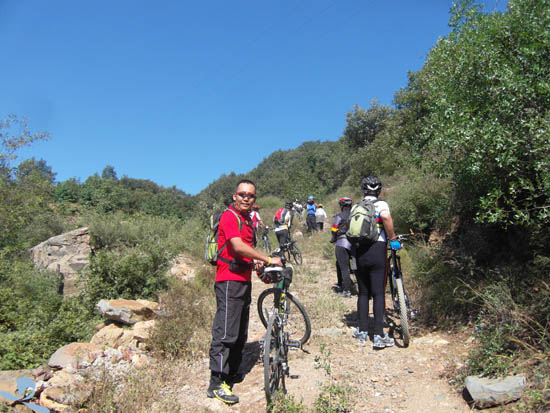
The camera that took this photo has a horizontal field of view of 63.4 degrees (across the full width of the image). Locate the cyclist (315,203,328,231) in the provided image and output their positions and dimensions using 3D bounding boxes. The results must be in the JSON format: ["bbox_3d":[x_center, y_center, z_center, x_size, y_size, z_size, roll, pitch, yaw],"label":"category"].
[{"bbox_3d":[2.376,0.670,22.745,0.580,1.580,0.500,0,-4,5],"label":"cyclist"}]

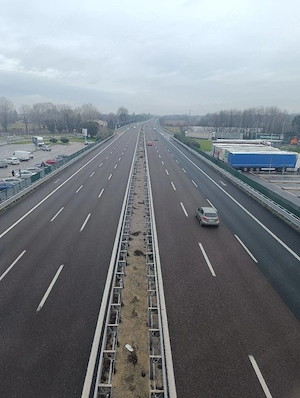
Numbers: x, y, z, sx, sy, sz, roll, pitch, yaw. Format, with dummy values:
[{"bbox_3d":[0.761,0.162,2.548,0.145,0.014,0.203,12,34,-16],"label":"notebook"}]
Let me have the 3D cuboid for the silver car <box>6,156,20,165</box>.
[{"bbox_3d":[-34.100,-9.550,69.200,4.200,1.520,1.800,13,21,39],"label":"silver car"}]

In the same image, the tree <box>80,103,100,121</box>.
[{"bbox_3d":[-53.670,-73.107,246.843,17.000,22.500,16.000,-1,16,-1],"label":"tree"}]

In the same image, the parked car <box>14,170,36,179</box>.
[{"bbox_3d":[-23.750,-4.820,53.200,4.200,1.500,1.780,-6,17,-19],"label":"parked car"}]

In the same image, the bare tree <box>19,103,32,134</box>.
[{"bbox_3d":[-86.054,-54.642,189.644,10.000,19.600,10.000,-1,16,-1],"label":"bare tree"}]

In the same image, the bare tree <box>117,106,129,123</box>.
[{"bbox_3d":[-31.600,-93.516,315.162,13.500,23.000,13.000,-1,16,-1],"label":"bare tree"}]

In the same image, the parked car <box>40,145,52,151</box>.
[{"bbox_3d":[-36.200,-17.650,96.800,4.300,1.520,1.800,13,21,39],"label":"parked car"}]

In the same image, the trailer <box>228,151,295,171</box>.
[{"bbox_3d":[24.341,-7.965,60.458,13.600,4.000,2.550,0,16,1],"label":"trailer"}]

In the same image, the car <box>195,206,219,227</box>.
[{"bbox_3d":[6.066,1.525,29.912,1.770,1.510,4.050,-1,16,-1],"label":"car"}]

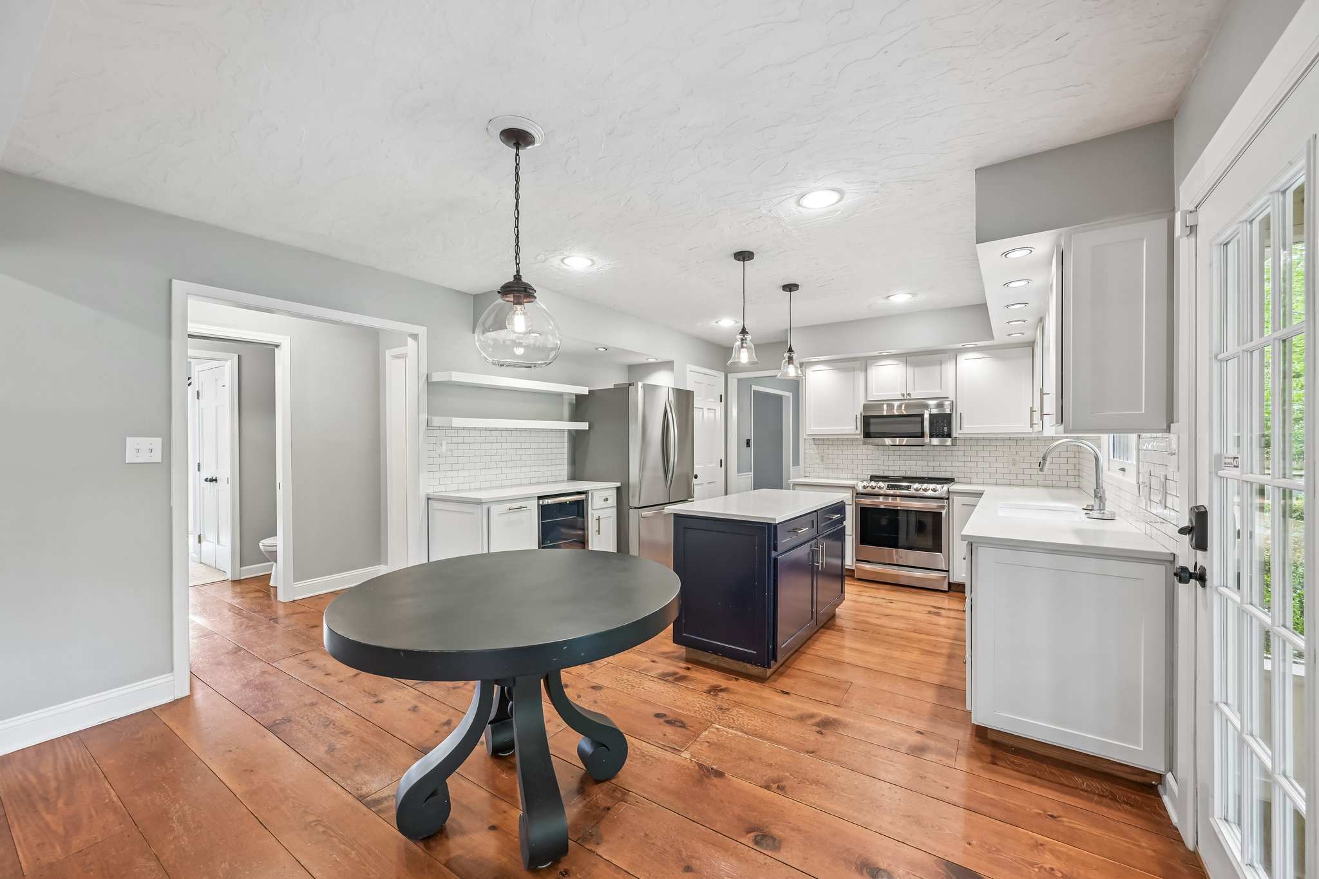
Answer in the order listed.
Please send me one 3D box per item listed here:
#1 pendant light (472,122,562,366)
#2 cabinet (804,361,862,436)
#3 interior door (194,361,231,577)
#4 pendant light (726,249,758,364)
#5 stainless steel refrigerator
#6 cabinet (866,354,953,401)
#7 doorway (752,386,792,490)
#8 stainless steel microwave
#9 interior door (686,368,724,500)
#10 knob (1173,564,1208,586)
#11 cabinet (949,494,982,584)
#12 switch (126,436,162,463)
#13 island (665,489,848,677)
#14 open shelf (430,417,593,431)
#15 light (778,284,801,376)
[{"bbox_3d":[-0.524,-0.703,1.888,0.314,0.855,0.314,0,0,0],"label":"pendant light"},{"bbox_3d":[1.844,-0.408,5.335,0.577,0.773,0.345,0,0,34],"label":"cabinet"},{"bbox_3d":[-4.546,0.302,5.234,0.840,2.030,0.045,0,0,34],"label":"interior door"},{"bbox_3d":[0.523,-0.799,3.138,0.200,0.670,0.200,0,0,0],"label":"pendant light"},{"bbox_3d":[-0.205,0.420,5.081,0.830,1.800,0.915,0,0,34],"label":"stainless steel refrigerator"},{"bbox_3d":[2.413,-0.576,4.943,0.749,0.430,0.345,0,0,34],"label":"cabinet"},{"bbox_3d":[1.766,0.287,8.219,0.090,2.050,1.450,0,0,34],"label":"doorway"},{"bbox_3d":[2.396,-0.147,4.927,0.758,0.410,0.456,0,0,34],"label":"stainless steel microwave"},{"bbox_3d":[0.522,0.239,6.089,0.115,2.145,0.887,0,0,34],"label":"interior door"},{"bbox_3d":[1.652,0.418,1.600,0.065,0.062,0.061,0,0,34],"label":"knob"},{"bbox_3d":[2.769,0.828,4.551,0.285,0.776,0.625,0,0,34],"label":"cabinet"},{"bbox_3d":[-2.503,0.053,2.492,0.014,0.120,0.125,0,0,34],"label":"switch"},{"bbox_3d":[0.738,0.866,3.459,0.693,0.913,1.469,0,0,34],"label":"island"},{"bbox_3d":[-1.178,-0.118,4.280,0.299,0.073,1.413,0,0,34],"label":"open shelf"},{"bbox_3d":[0.995,-0.822,3.880,0.200,0.685,0.200,0,0,34],"label":"light"}]

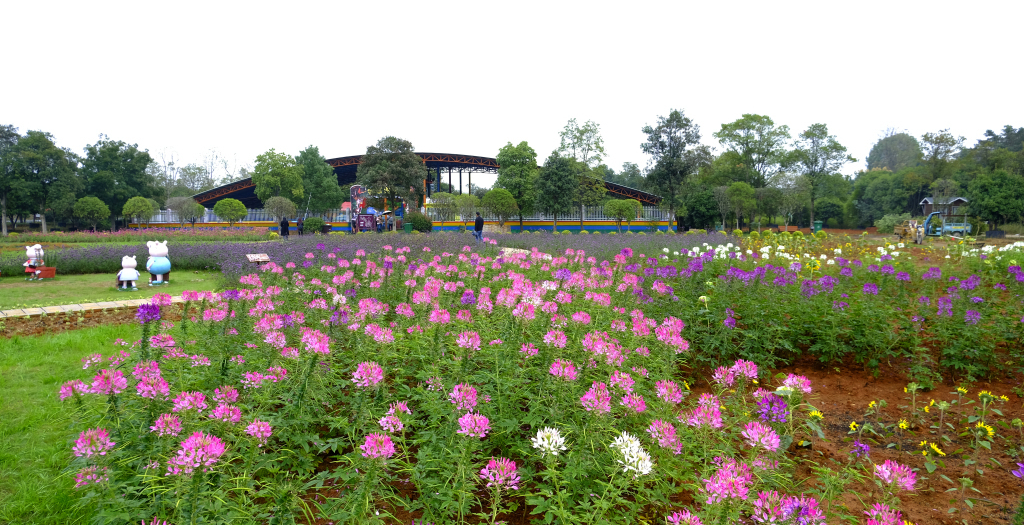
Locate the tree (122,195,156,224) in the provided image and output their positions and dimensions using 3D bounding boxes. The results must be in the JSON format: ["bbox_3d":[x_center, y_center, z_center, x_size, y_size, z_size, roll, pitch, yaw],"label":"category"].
[{"bbox_3d":[-31.924,-4.344,56.000,2.525,2.696,2.482,0,4,0],"label":"tree"}]

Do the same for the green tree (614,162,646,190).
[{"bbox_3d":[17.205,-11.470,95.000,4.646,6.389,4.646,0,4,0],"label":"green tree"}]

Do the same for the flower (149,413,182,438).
[{"bbox_3d":[-1.250,0.590,2.367,0.109,0.079,0.103,0,4,0],"label":"flower"}]

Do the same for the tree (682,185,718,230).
[{"bbox_3d":[17.862,-5.046,62.000,3.411,4.501,3.411,0,4,0],"label":"tree"}]

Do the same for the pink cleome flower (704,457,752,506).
[{"bbox_3d":[0.626,0.636,1.900,0.145,0.135,0.140,0,4,0],"label":"pink cleome flower"}]

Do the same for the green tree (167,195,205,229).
[{"bbox_3d":[-28.942,-4.321,58.000,3.368,3.058,3.032,0,4,0],"label":"green tree"}]

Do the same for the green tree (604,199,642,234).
[{"bbox_3d":[9.457,-3.916,56.000,3.081,2.953,3.081,0,4,0],"label":"green tree"}]

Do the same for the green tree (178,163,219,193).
[{"bbox_3d":[-37.373,-8.226,78.000,4.768,7.153,4.530,0,4,0],"label":"green tree"}]

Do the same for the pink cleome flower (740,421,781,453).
[{"bbox_3d":[0.821,0.579,2.163,0.128,0.099,0.121,0,4,0],"label":"pink cleome flower"}]

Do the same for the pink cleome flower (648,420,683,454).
[{"bbox_3d":[0.680,0.771,2.900,0.151,0.128,0.151,0,4,0],"label":"pink cleome flower"}]

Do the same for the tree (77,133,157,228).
[{"bbox_3d":[-39.191,-7.898,65.000,7.749,9.438,7.361,0,4,0],"label":"tree"}]

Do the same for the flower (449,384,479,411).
[{"bbox_3d":[-0.199,0.554,2.687,0.123,0.114,0.117,0,4,0],"label":"flower"}]

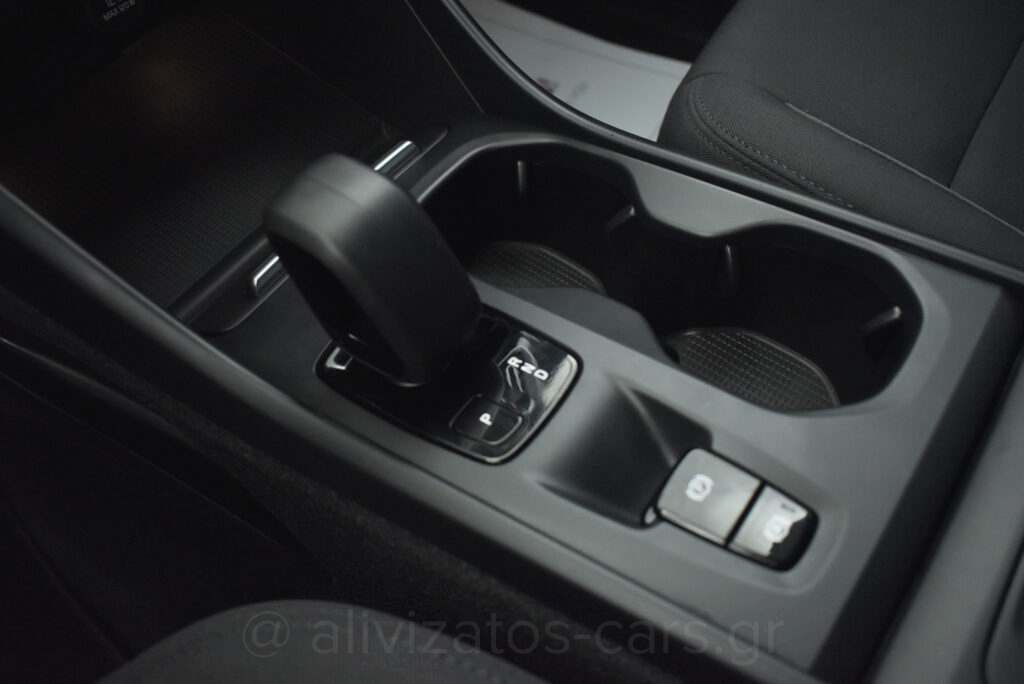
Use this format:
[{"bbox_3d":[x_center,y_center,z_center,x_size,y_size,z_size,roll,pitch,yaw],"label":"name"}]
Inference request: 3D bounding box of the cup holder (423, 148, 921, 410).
[{"bbox_3d":[0.056,-0.013,0.385,0.194,0.061,0.098,27,55,20],"label":"cup holder"}]

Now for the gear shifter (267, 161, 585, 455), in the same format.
[{"bbox_3d":[-0.029,-0.014,0.311,0.100,0.058,0.061,27,55,20],"label":"gear shifter"}]

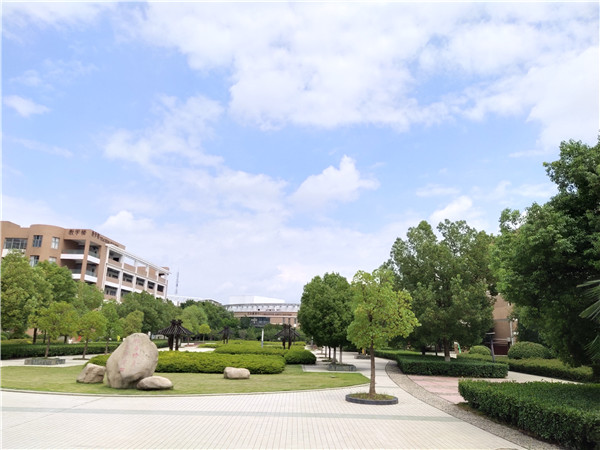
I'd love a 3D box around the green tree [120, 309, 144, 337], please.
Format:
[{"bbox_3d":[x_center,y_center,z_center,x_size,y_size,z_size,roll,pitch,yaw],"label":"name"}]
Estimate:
[{"bbox_3d":[-16.486,10.432,42.645,2.356,3.955,2.356,1,-15,0],"label":"green tree"}]

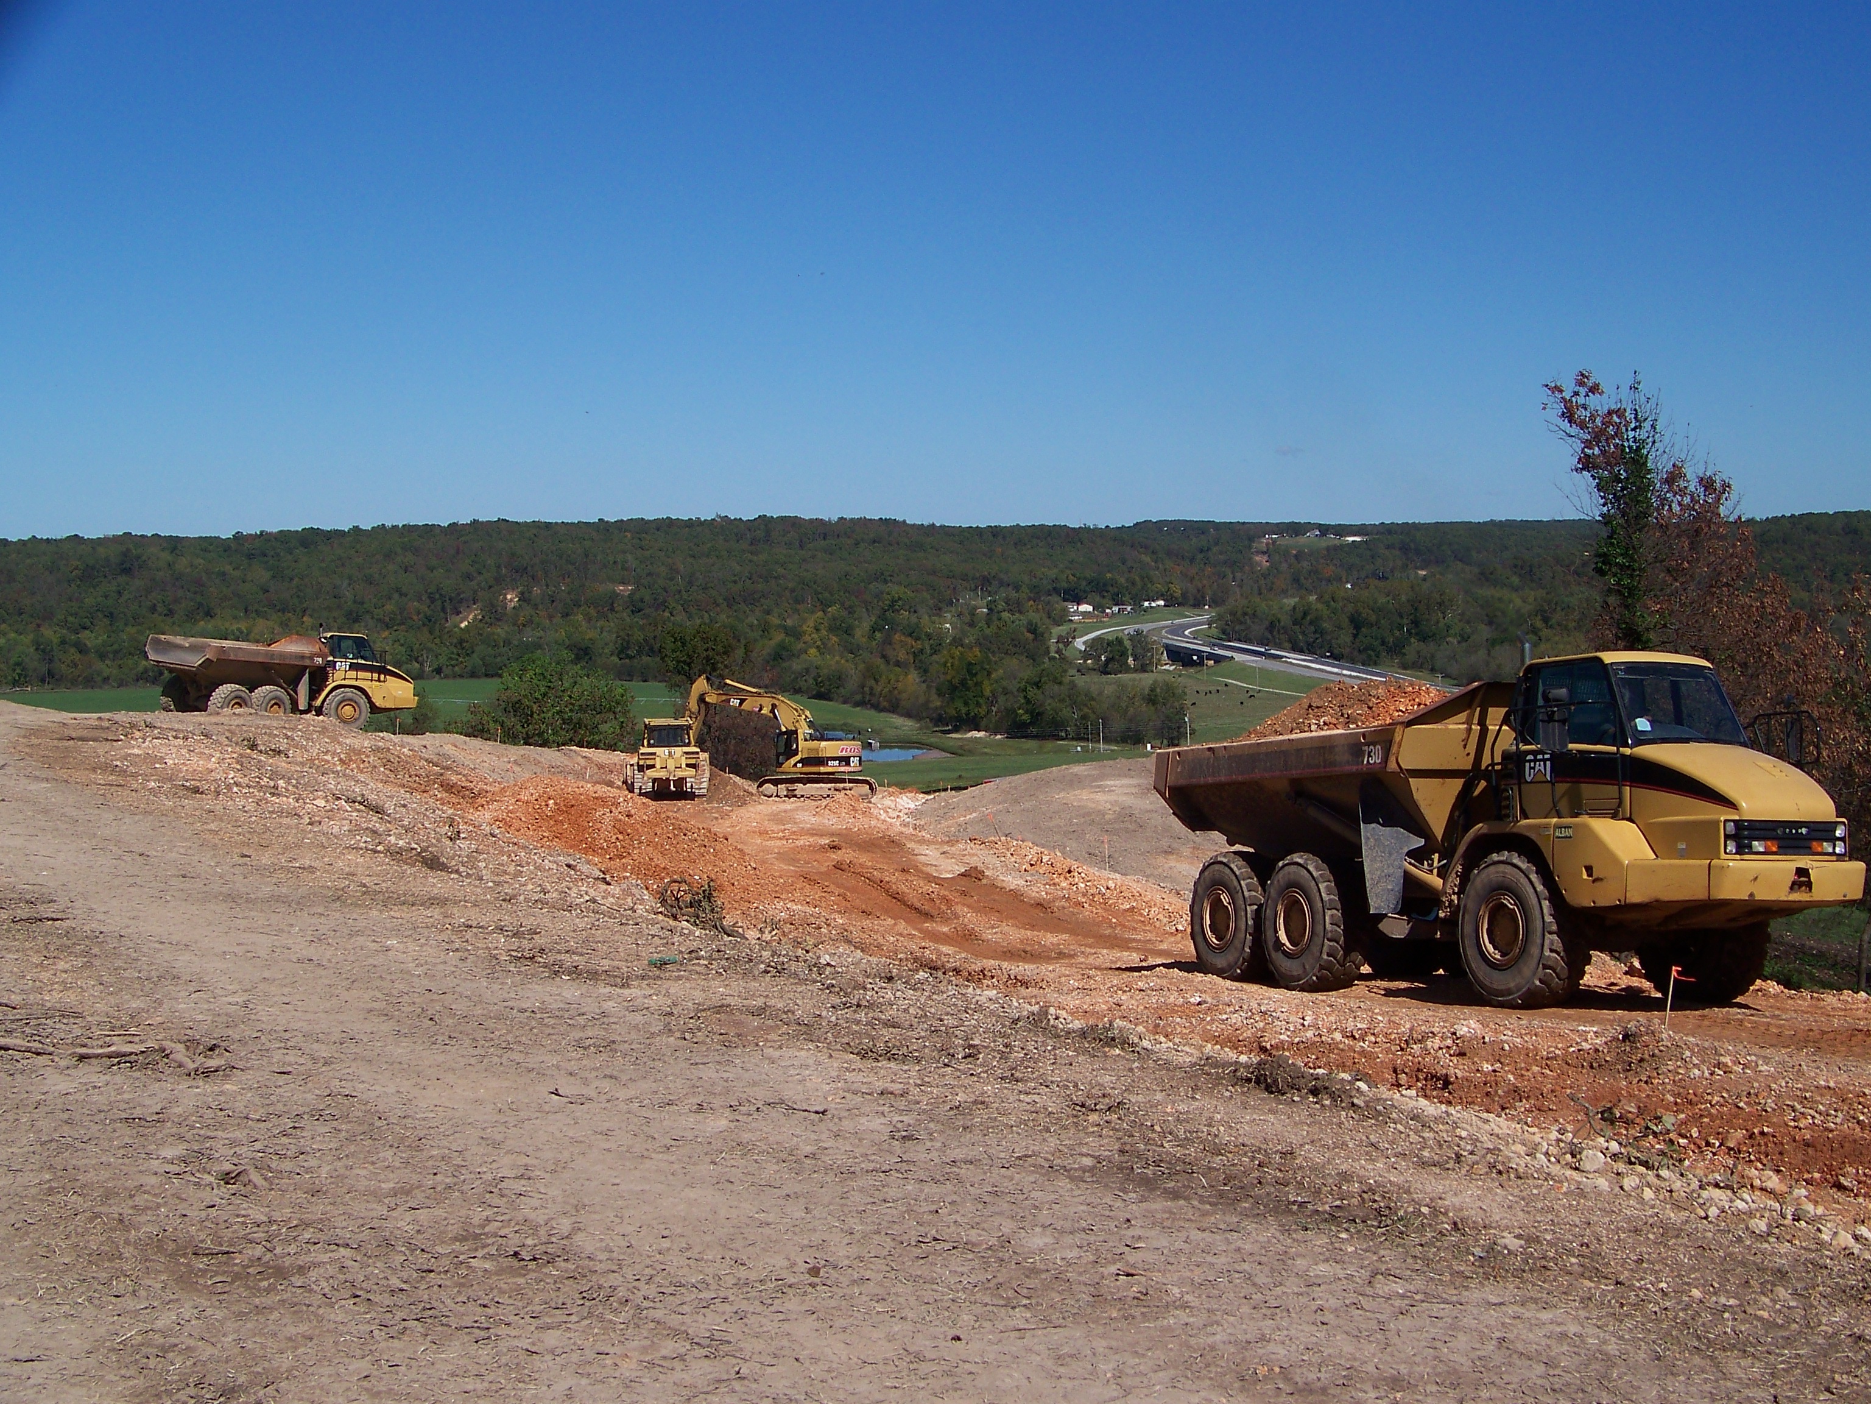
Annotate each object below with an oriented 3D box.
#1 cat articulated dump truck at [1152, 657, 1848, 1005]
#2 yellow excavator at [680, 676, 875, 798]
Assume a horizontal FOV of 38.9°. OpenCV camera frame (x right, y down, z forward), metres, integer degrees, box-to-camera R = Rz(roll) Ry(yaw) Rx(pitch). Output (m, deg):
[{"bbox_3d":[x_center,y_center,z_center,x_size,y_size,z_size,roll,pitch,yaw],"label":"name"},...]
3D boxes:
[{"bbox_3d":[5.959,1.410,28.627,3.050,3.480,9.950,1,-4,-21],"label":"cat articulated dump truck"},{"bbox_3d":[-6.800,1.500,113.000,8.800,5.150,3.300,1,3,25],"label":"yellow excavator"}]

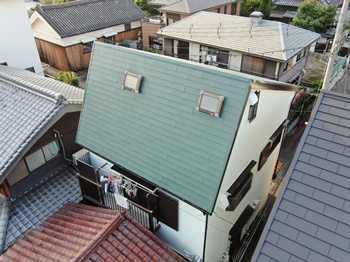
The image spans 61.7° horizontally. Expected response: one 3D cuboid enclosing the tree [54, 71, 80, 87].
[{"bbox_3d":[-8.800,-4.000,24.200,2.100,2.200,2.000,0,29,0],"label":"tree"}]

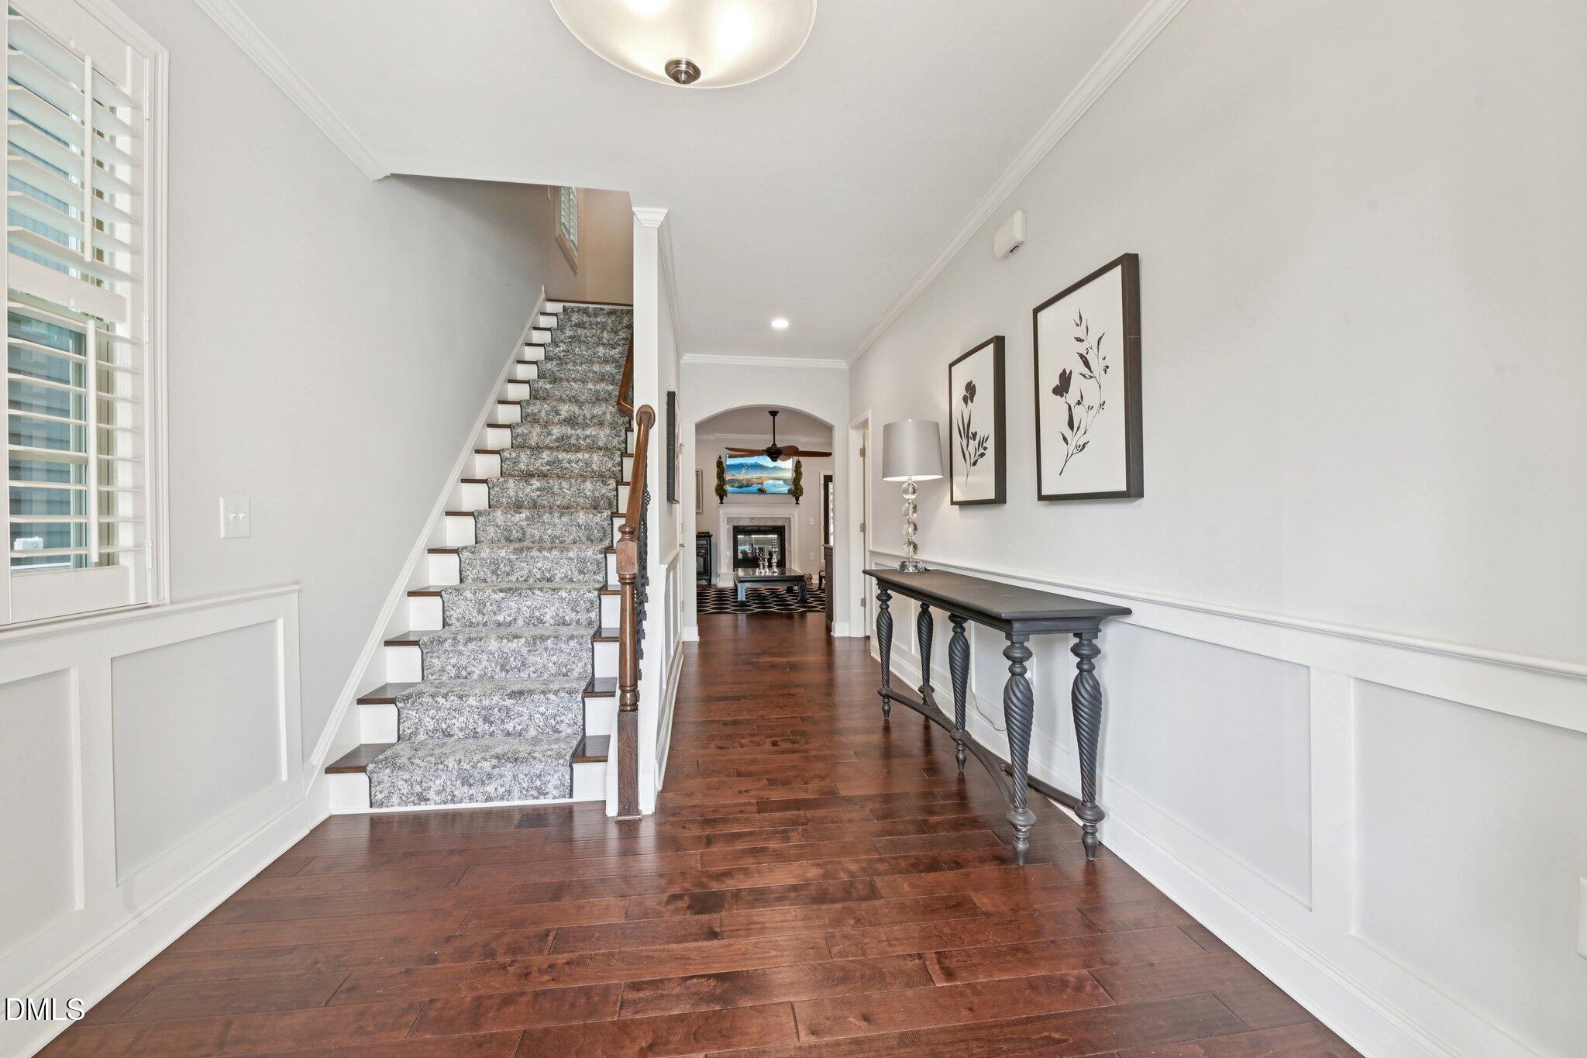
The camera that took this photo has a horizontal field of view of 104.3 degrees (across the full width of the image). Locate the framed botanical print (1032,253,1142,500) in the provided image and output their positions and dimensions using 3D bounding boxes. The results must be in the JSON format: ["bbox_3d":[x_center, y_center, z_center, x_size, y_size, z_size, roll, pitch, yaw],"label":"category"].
[{"bbox_3d":[1.093,-0.517,2.332,0.050,0.817,0.585,0,1,-8],"label":"framed botanical print"}]

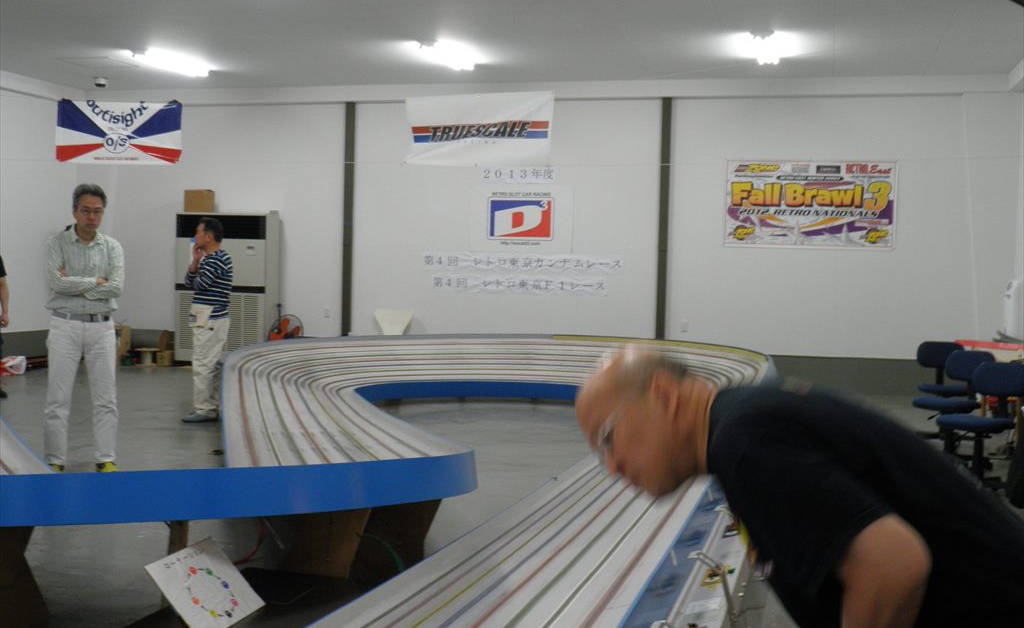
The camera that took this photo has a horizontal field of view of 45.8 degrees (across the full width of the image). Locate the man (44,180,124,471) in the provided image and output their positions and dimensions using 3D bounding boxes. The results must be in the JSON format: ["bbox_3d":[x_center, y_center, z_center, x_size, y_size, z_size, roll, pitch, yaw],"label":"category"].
[{"bbox_3d":[-2.474,0.089,7.061,0.470,1.690,0.340,1,1,-16],"label":"man"}]

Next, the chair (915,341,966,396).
[{"bbox_3d":[3.515,0.624,9.861,0.500,0.790,0.540,2,1,19],"label":"chair"}]

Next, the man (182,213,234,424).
[{"bbox_3d":[-2.471,0.033,9.940,0.380,1.670,0.460,1,1,-9],"label":"man"}]

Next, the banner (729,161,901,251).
[{"bbox_3d":[3.477,-1.274,14.171,1.940,1.020,0.020,2,1,15],"label":"banner"}]

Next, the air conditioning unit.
[{"bbox_3d":[-3.641,-0.307,15.512,1.250,1.920,0.410,2,1,15],"label":"air conditioning unit"}]

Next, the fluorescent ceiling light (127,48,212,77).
[{"bbox_3d":[-3.850,-2.849,13.719,0.220,0.120,1.270,2,1,15],"label":"fluorescent ceiling light"}]

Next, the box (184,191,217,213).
[{"bbox_3d":[-4.001,-1.438,15.606,0.320,0.280,0.250,2,1,15],"label":"box"}]

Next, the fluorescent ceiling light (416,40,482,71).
[{"bbox_3d":[-0.680,-2.744,12.784,0.220,0.120,1.270,2,1,15],"label":"fluorescent ceiling light"}]

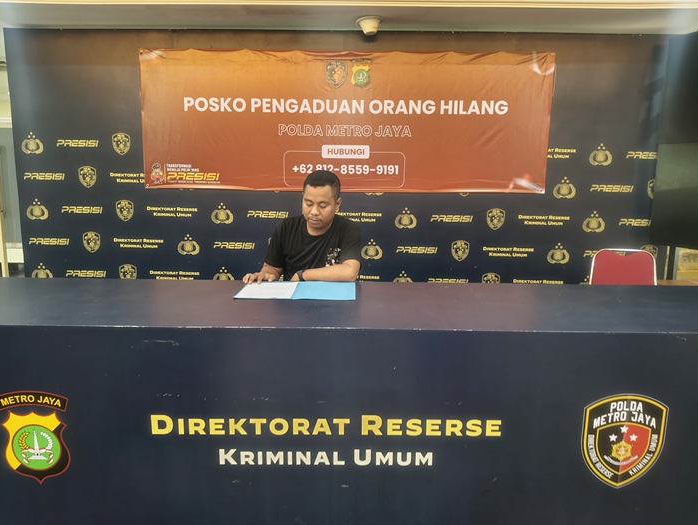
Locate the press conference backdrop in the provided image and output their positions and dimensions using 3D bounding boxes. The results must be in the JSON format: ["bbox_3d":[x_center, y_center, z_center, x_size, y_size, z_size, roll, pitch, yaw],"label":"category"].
[{"bbox_3d":[-0.052,-0.547,3.975,4.900,2.270,0.080,1,9,1],"label":"press conference backdrop"}]

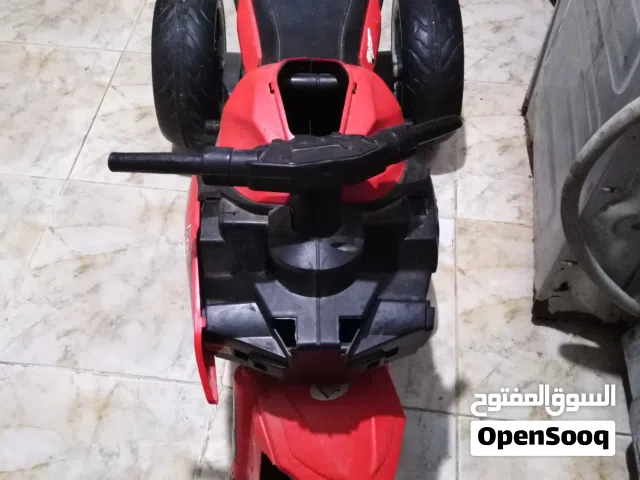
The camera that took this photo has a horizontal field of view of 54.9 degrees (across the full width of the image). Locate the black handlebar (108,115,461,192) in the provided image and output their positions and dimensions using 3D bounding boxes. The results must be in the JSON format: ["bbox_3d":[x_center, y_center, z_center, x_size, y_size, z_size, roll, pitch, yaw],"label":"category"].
[{"bbox_3d":[-0.010,-0.101,0.720,0.440,0.060,0.108,-9,35,-15],"label":"black handlebar"}]

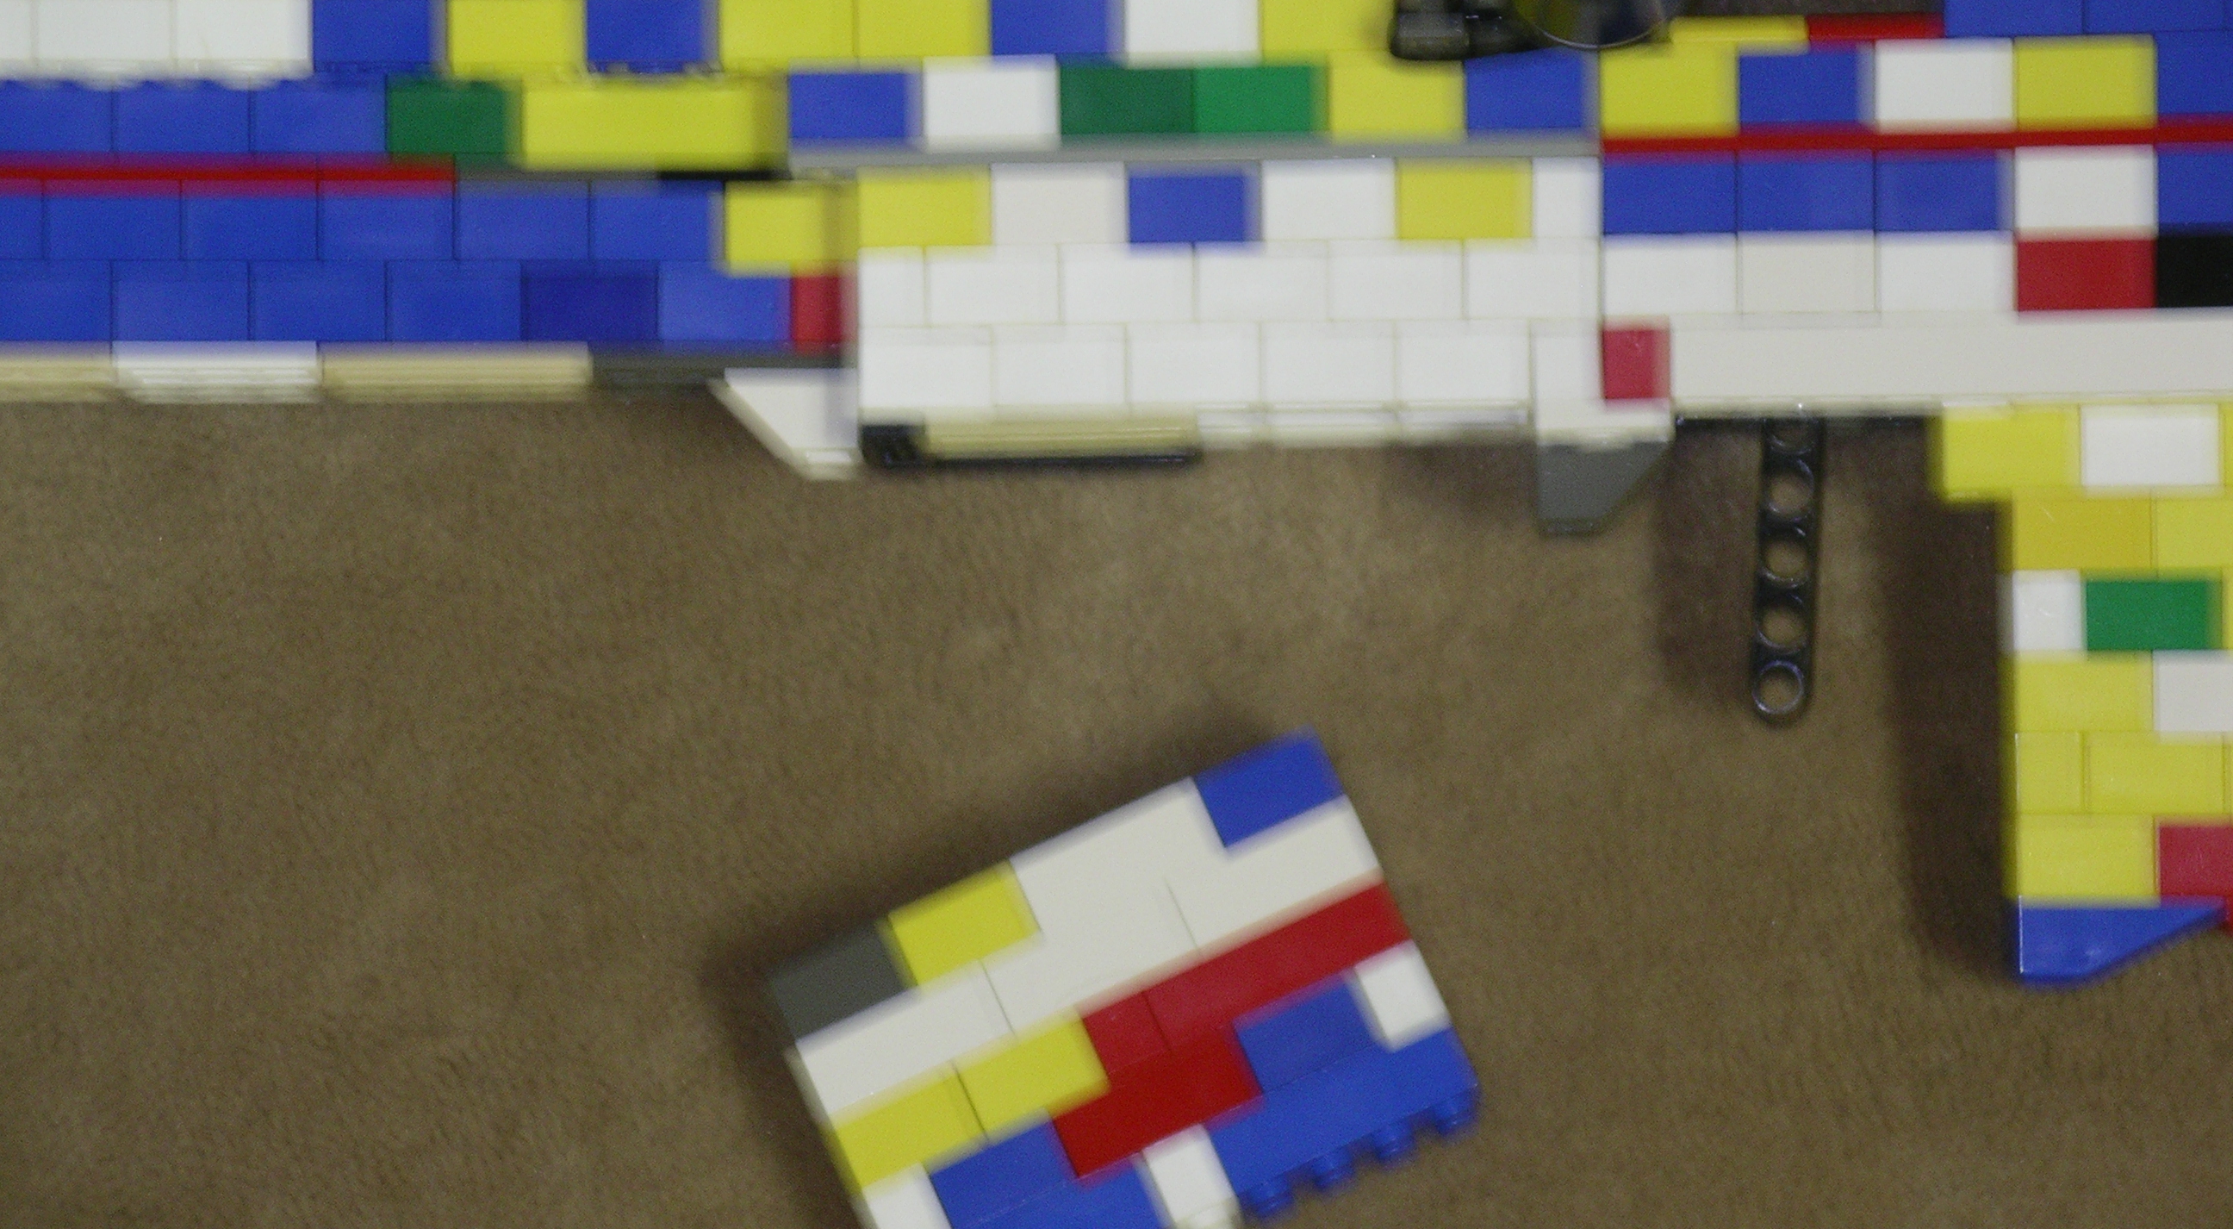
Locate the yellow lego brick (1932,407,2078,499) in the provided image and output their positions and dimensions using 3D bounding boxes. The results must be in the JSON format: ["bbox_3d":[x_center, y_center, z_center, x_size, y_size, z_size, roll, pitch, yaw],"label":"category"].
[{"bbox_3d":[0.106,-0.019,1.191,0.016,0.015,0.011,-1,83,5],"label":"yellow lego brick"}]

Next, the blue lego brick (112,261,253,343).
[{"bbox_3d":[-0.110,-0.037,1.191,0.016,0.015,0.011,0,85,3],"label":"blue lego brick"}]

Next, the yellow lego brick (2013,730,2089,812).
[{"bbox_3d":[0.111,0.019,1.194,0.008,0.016,0.011,-1,83,3],"label":"yellow lego brick"}]

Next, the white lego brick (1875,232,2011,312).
[{"bbox_3d":[0.097,-0.040,1.184,0.016,0.015,0.011,0,85,3],"label":"white lego brick"}]

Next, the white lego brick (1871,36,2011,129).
[{"bbox_3d":[0.098,-0.062,1.192,0.016,0.015,0.011,-1,83,5],"label":"white lego brick"}]

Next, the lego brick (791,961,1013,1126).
[{"bbox_3d":[-0.026,0.051,1.209,0.024,0.016,0.010,-24,90,0],"label":"lego brick"}]

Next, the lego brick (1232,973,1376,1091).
[{"bbox_3d":[0.023,0.051,1.197,0.016,0.015,0.011,-24,84,1],"label":"lego brick"}]

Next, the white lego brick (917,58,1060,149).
[{"bbox_3d":[-0.015,-0.061,1.198,0.016,0.016,0.011,-1,84,0],"label":"white lego brick"}]

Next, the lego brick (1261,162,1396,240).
[{"bbox_3d":[0.025,-0.048,1.190,0.016,0.015,0.011,0,85,3],"label":"lego brick"}]

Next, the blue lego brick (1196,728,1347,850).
[{"bbox_3d":[0.019,0.022,1.210,0.016,0.015,0.011,-24,82,2],"label":"blue lego brick"}]

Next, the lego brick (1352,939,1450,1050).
[{"bbox_3d":[0.034,0.046,1.209,0.008,0.016,0.010,-24,90,0],"label":"lego brick"}]

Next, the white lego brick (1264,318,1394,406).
[{"bbox_3d":[0.025,-0.030,1.205,0.016,0.016,0.010,-1,90,0],"label":"white lego brick"}]

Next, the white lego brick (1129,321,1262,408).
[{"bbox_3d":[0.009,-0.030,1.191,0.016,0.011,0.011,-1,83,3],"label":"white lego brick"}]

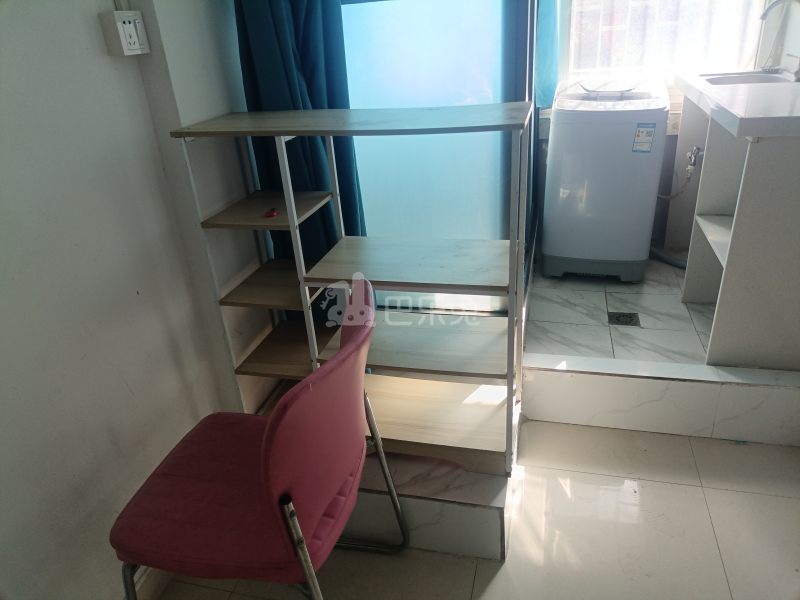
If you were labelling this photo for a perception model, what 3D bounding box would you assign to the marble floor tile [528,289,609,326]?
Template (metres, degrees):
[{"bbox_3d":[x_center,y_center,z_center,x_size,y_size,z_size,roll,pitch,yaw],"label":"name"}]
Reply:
[{"bbox_3d":[0.667,0.030,2.386,0.300,0.010,0.294,3,26,15],"label":"marble floor tile"}]

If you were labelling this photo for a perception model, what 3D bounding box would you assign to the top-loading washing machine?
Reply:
[{"bbox_3d":[0.857,-0.520,2.597,0.440,0.775,0.450,3,26,15],"label":"top-loading washing machine"}]

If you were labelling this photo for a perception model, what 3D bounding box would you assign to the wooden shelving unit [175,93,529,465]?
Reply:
[{"bbox_3d":[-0.073,-0.019,1.636,0.803,0.940,0.295,3,28,14],"label":"wooden shelving unit"}]

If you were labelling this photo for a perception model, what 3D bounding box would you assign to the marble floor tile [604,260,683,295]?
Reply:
[{"bbox_3d":[1.032,-0.083,2.568,0.300,0.010,0.300,3,26,15],"label":"marble floor tile"}]

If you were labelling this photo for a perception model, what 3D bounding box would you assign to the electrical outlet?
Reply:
[{"bbox_3d":[-0.595,-0.580,1.307,0.041,0.086,0.086,3,26,15],"label":"electrical outlet"}]

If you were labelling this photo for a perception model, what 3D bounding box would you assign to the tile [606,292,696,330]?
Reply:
[{"bbox_3d":[0.957,0.045,2.310,0.300,0.010,0.294,3,26,15],"label":"tile"}]

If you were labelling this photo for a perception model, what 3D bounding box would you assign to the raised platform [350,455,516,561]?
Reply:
[{"bbox_3d":[-0.070,0.442,1.891,0.857,0.188,0.620,3,26,15],"label":"raised platform"}]

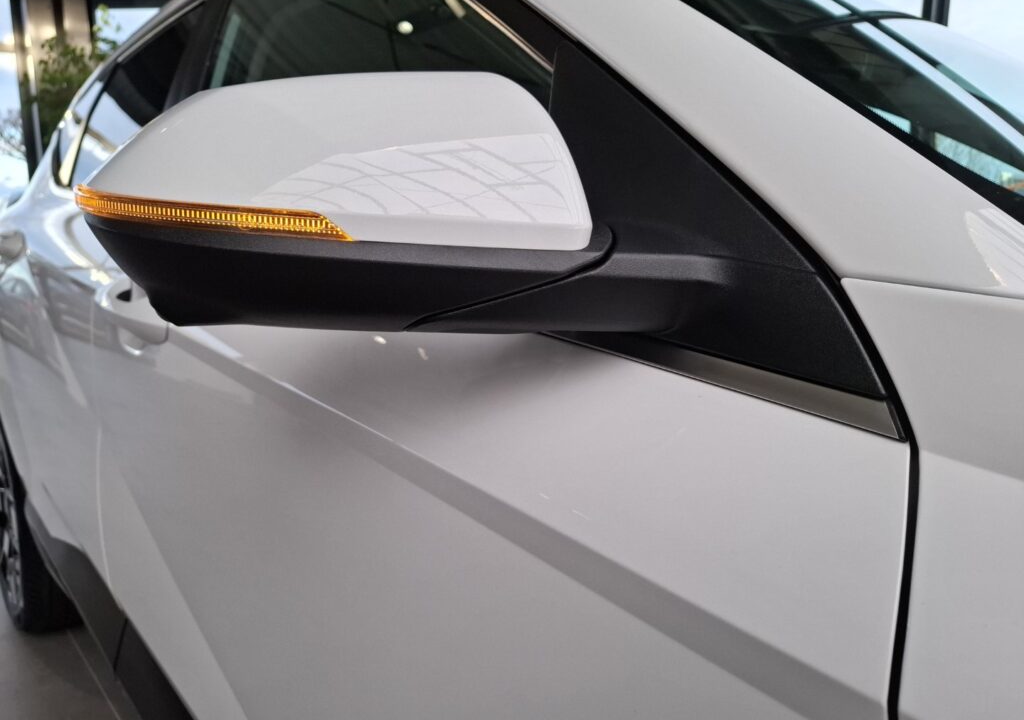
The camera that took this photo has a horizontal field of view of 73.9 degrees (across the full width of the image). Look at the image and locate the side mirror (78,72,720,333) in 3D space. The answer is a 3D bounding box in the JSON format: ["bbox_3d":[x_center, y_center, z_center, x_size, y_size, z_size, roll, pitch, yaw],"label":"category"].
[{"bbox_3d":[-0.061,-0.100,0.433,0.335,0.170,0.180,-7,11,-32],"label":"side mirror"}]

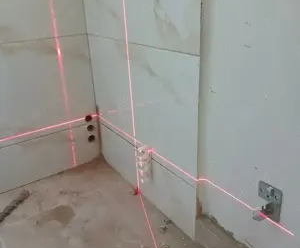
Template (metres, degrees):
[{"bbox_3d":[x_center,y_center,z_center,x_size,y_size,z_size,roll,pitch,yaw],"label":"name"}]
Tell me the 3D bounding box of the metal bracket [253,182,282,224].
[{"bbox_3d":[0.212,0.156,0.570,0.046,0.072,0.053,-17,27,-30],"label":"metal bracket"}]

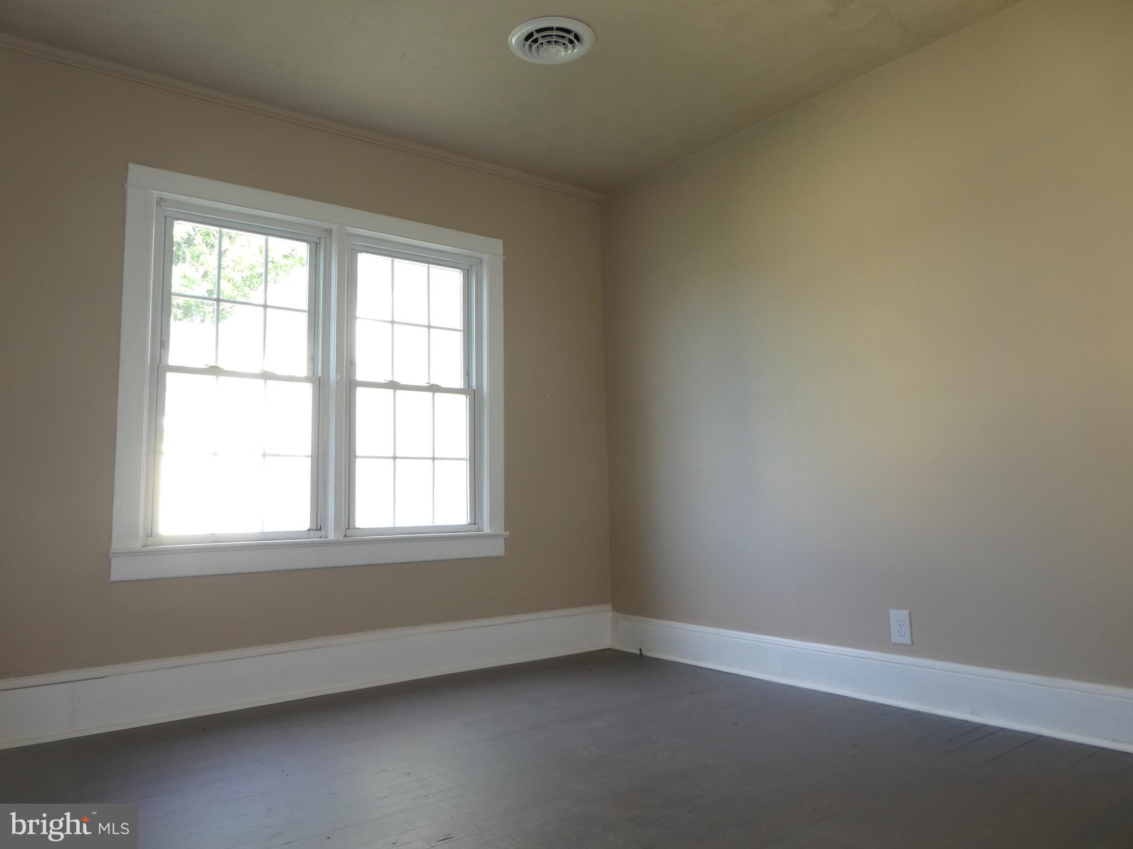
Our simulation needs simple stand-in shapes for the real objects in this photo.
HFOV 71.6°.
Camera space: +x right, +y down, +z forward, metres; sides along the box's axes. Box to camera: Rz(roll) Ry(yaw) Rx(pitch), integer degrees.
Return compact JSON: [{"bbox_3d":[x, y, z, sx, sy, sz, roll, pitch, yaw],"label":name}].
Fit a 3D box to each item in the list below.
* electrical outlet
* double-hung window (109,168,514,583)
[{"bbox_3d":[1.235,0.750,2.902,0.009,0.119,0.074,3,-7,-39],"label":"electrical outlet"},{"bbox_3d":[-0.978,-0.175,3.369,1.654,1.556,0.090,3,-6,-36],"label":"double-hung window"}]

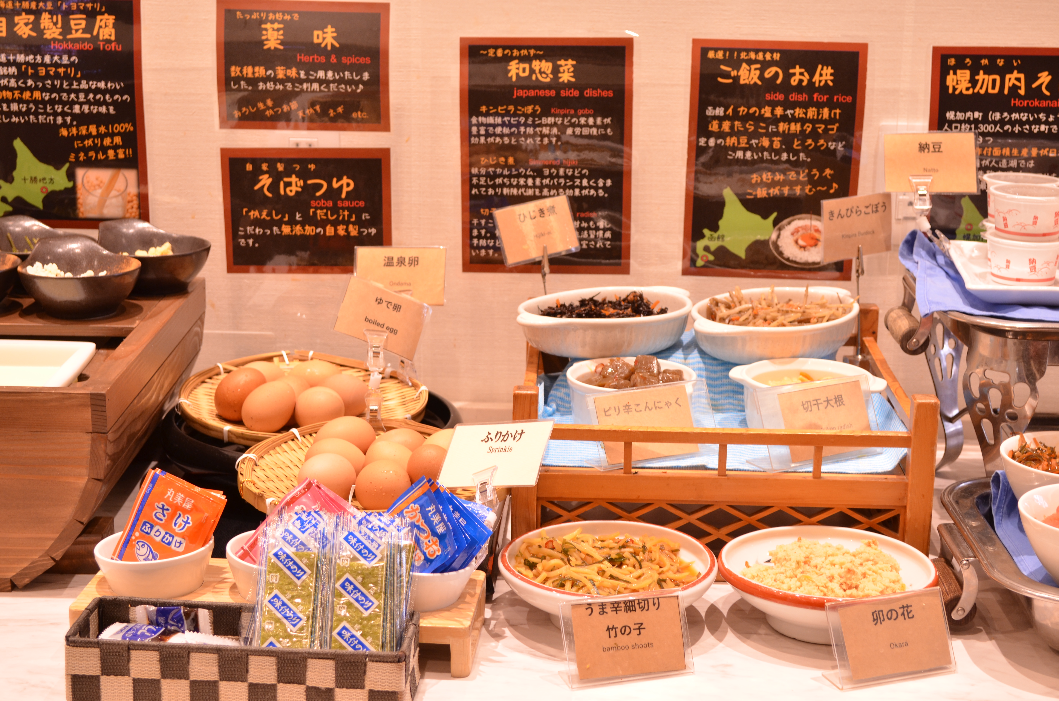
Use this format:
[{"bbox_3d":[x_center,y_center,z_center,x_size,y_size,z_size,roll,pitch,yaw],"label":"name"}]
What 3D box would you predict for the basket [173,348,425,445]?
[{"bbox_3d":[-0.204,0.053,1.608,0.226,0.034,0.226,1,18,0],"label":"basket"}]

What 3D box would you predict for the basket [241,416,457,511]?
[{"bbox_3d":[-0.129,0.110,1.455,0.222,0.032,0.222,1,16,0],"label":"basket"}]

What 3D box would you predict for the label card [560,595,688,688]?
[{"bbox_3d":[0.070,0.205,1.258,0.092,0.052,0.031,-4,16,-16],"label":"label card"}]

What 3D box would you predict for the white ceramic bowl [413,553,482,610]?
[{"bbox_3d":[-0.080,0.165,1.286,0.089,0.036,0.089,1,15,0],"label":"white ceramic bowl"}]

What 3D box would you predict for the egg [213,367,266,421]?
[{"bbox_3d":[-0.258,0.040,1.579,0.055,0.043,0.043,-47,0,-23],"label":"egg"}]

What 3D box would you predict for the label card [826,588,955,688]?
[{"bbox_3d":[0.259,0.206,1.262,0.091,0.052,0.031,-5,17,-18],"label":"label card"}]

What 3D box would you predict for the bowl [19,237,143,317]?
[{"bbox_3d":[-0.401,-0.063,1.579,0.111,0.055,0.108,1,15,0],"label":"bowl"}]

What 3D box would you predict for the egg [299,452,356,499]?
[{"bbox_3d":[-0.161,0.102,1.402,0.042,0.042,0.053,-12,0,36],"label":"egg"}]

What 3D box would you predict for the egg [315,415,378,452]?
[{"bbox_3d":[-0.156,0.076,1.492,0.054,0.043,0.043,-11,0,-22],"label":"egg"}]

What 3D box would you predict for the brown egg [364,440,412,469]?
[{"bbox_3d":[-0.114,0.093,1.435,0.053,0.042,0.042,21,0,30],"label":"brown egg"}]

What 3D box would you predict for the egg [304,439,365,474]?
[{"bbox_3d":[-0.159,0.090,1.444,0.053,0.042,0.042,9,0,39],"label":"egg"}]

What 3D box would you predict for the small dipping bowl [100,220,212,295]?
[{"bbox_3d":[-0.354,-0.087,1.671,0.111,0.055,0.108,-3,16,-15],"label":"small dipping bowl"}]

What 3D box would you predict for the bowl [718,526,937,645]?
[{"bbox_3d":[0.227,0.185,1.346,0.165,0.047,0.165,1,16,0],"label":"bowl"}]

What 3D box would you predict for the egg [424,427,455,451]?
[{"bbox_3d":[-0.064,0.085,1.467,0.053,0.042,0.042,-7,0,-30],"label":"egg"}]

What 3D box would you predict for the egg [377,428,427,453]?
[{"bbox_3d":[-0.111,0.083,1.495,0.050,0.042,0.045,1,15,0],"label":"egg"}]

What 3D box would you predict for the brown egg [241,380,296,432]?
[{"bbox_3d":[-0.228,0.050,1.545,0.054,0.042,0.042,-40,0,-31],"label":"brown egg"}]

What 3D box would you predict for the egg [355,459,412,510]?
[{"bbox_3d":[-0.118,0.109,1.425,0.045,0.042,0.052,1,15,0],"label":"egg"}]

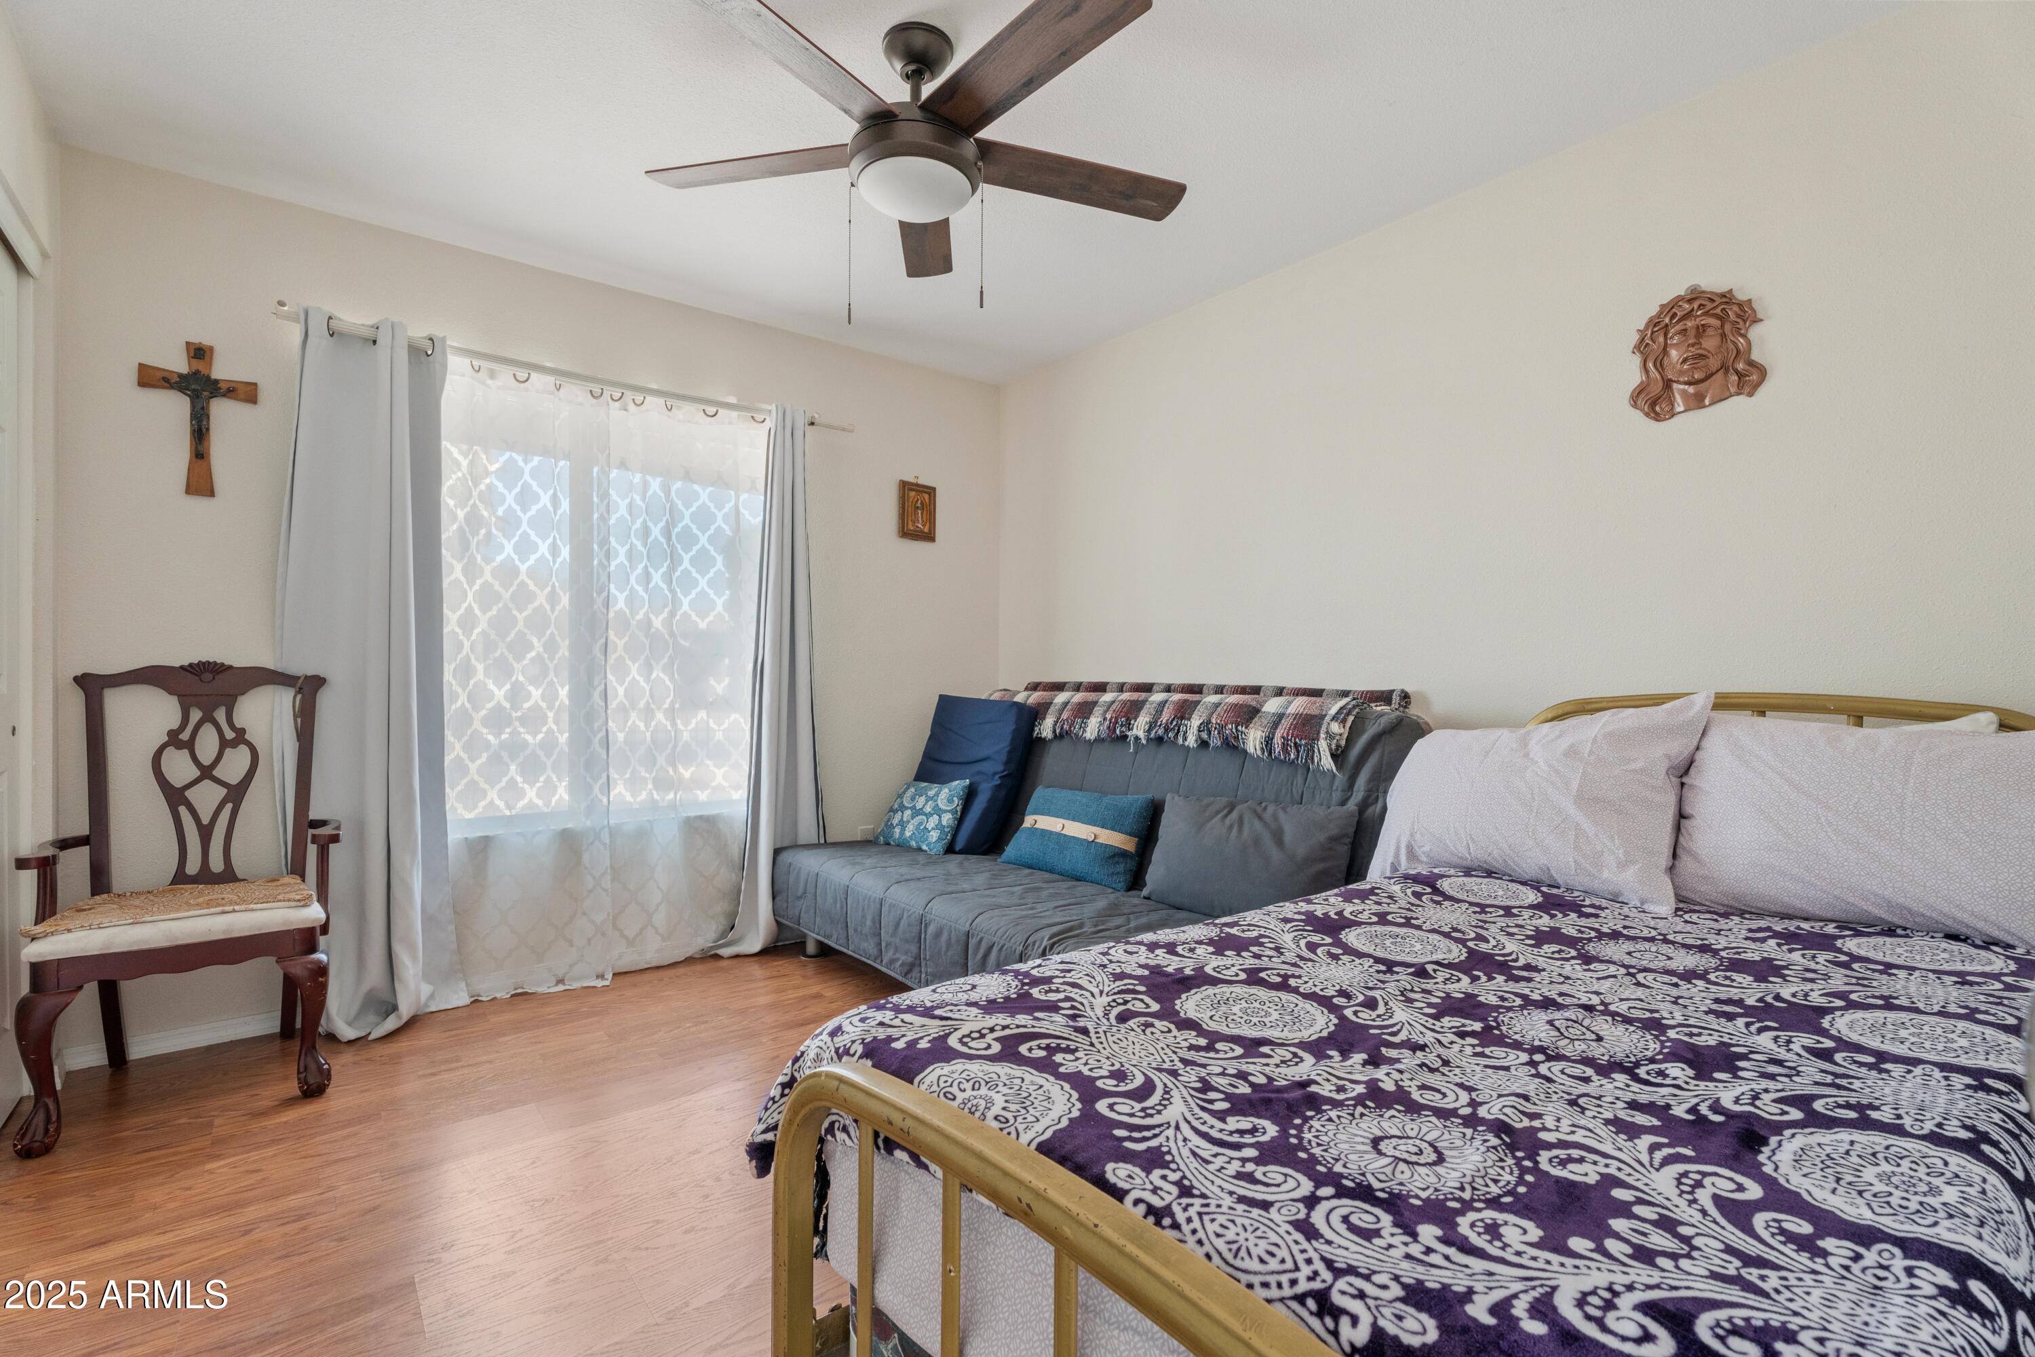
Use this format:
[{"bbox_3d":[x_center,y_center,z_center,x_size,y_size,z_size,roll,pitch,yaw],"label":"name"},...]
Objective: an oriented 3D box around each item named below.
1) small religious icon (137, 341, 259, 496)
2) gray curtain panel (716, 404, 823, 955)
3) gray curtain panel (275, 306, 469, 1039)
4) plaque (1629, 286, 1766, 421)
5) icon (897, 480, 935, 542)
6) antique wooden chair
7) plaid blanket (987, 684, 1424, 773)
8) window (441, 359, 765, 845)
[{"bbox_3d":[-2.260,-0.715,2.502,0.247,0.420,0.044,0,0,-39],"label":"small religious icon"},{"bbox_3d":[-0.944,-0.002,3.460,0.385,2.075,0.158,0,0,-39],"label":"gray curtain panel"},{"bbox_3d":[-1.891,-0.014,2.675,0.435,2.085,0.178,0,0,-39],"label":"gray curtain panel"},{"bbox_3d":[1.586,-0.764,2.127,0.059,0.282,0.252,0,0,-39],"label":"plaque"},{"bbox_3d":[-0.441,-0.737,3.969,0.178,0.242,0.030,0,0,-39],"label":"icon"},{"bbox_3d":[-2.081,0.493,2.296,0.568,1.067,0.573,0,0,-39],"label":"antique wooden chair"},{"bbox_3d":[0.479,0.138,3.240,0.296,0.227,1.828,0,0,-39],"label":"plaid blanket"},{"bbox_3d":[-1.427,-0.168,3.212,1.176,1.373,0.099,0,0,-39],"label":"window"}]

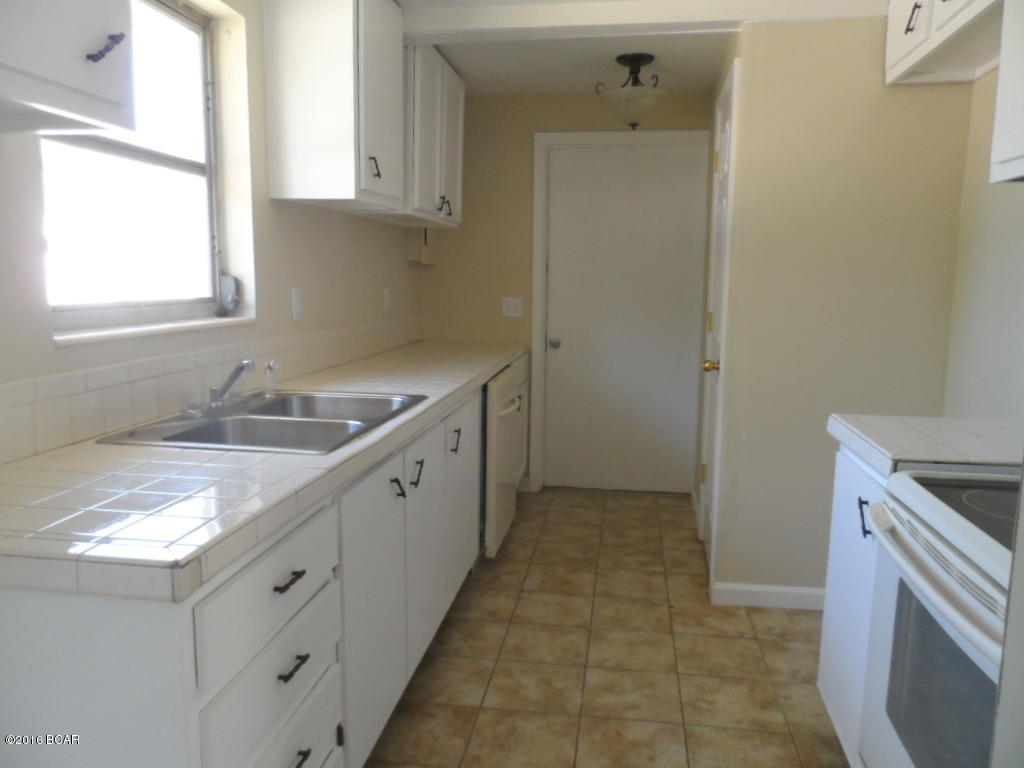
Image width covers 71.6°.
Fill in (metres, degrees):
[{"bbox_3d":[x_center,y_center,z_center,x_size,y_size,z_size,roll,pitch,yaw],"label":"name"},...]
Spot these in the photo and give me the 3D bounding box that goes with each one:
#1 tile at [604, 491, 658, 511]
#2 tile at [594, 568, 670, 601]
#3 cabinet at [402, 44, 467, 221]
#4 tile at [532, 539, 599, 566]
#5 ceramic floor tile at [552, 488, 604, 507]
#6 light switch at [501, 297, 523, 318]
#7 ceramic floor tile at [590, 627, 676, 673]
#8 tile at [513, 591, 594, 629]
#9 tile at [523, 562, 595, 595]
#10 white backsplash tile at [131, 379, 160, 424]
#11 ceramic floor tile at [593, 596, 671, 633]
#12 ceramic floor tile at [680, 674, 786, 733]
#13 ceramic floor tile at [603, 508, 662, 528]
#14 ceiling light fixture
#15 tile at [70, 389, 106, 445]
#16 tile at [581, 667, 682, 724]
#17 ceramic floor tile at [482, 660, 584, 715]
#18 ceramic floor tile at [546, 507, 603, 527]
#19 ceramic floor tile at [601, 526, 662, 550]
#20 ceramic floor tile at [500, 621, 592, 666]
[{"bbox_3d":[0.711,0.708,4.247,0.305,0.010,0.281,1,8,9],"label":"tile"},{"bbox_3d":[0.517,0.877,3.088,0.305,0.010,0.281,1,8,9],"label":"tile"},{"bbox_3d":[-0.539,-1.232,3.564,0.330,0.815,1.150,1,8,9],"label":"cabinet"},{"bbox_3d":[0.264,0.825,3.445,0.305,0.010,0.281,1,8,9],"label":"tile"},{"bbox_3d":[0.405,0.699,4.302,0.305,0.010,0.281,1,8,9],"label":"ceramic floor tile"},{"bbox_3d":[0.004,-0.476,4.417,0.120,0.120,0.010,2,8,9],"label":"light switch"},{"bbox_3d":[0.428,0.955,2.545,0.302,0.010,0.285,1,9,9],"label":"ceramic floor tile"},{"bbox_3d":[0.172,0.905,2.862,0.302,0.010,0.285,1,9,9],"label":"tile"},{"bbox_3d":[0.219,0.870,3.149,0.305,0.010,0.290,2,8,9],"label":"tile"},{"bbox_3d":[-0.991,0.045,1.923,0.008,0.112,0.108,2,8,9],"label":"white backsplash tile"},{"bbox_3d":[0.472,0.916,2.820,0.305,0.010,0.281,1,8,9],"label":"ceramic floor tile"},{"bbox_3d":[0.685,1.005,2.227,0.302,0.010,0.285,1,9,9],"label":"ceramic floor tile"},{"bbox_3d":[0.663,0.755,3.959,0.305,0.010,0.290,2,8,9],"label":"ceramic floor tile"},{"bbox_3d":[0.584,-1.408,3.464,0.335,0.330,0.335,2,8,9],"label":"ceiling light fixture"},{"bbox_3d":[-1.055,0.077,1.760,0.008,0.108,0.108,1,9,9],"label":"tile"},{"bbox_3d":[0.386,0.998,2.279,0.305,0.010,0.290,2,8,9],"label":"tile"},{"bbox_3d":[0.079,0.989,2.318,0.305,0.010,0.281,1,8,9],"label":"ceramic floor tile"},{"bbox_3d":[0.354,0.747,3.977,0.305,0.010,0.281,1,8,9],"label":"ceramic floor tile"},{"bbox_3d":[0.606,0.785,3.623,0.302,0.010,0.285,1,9,9],"label":"ceramic floor tile"},{"bbox_3d":[0.127,0.947,2.593,0.302,0.010,0.285,1,9,9],"label":"ceramic floor tile"}]

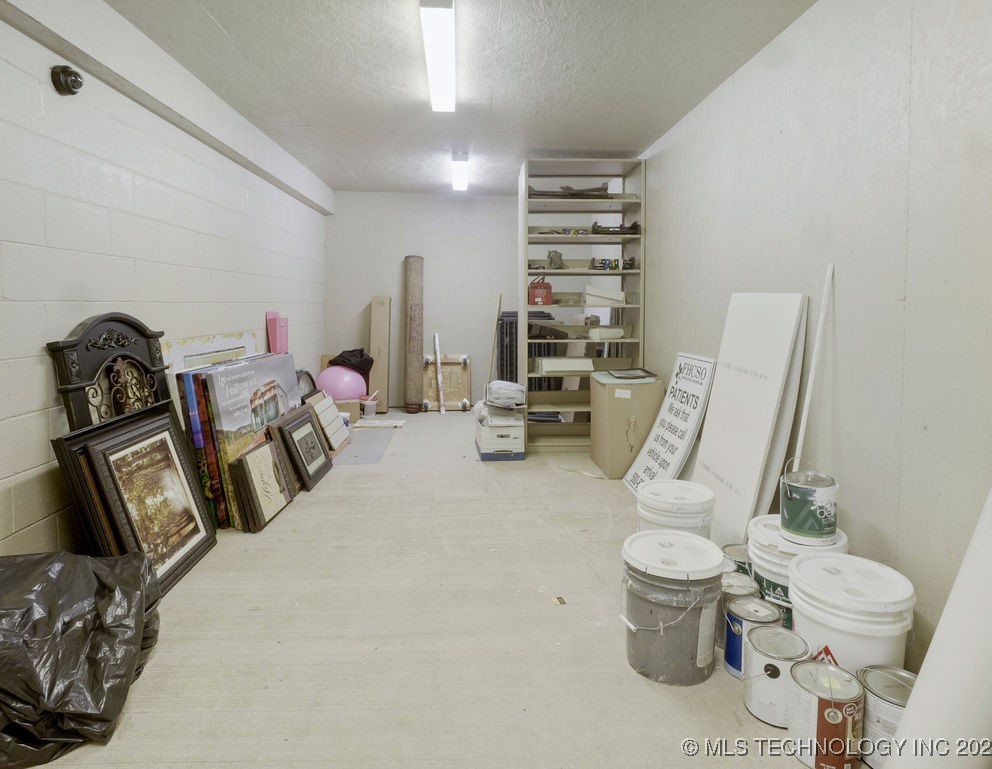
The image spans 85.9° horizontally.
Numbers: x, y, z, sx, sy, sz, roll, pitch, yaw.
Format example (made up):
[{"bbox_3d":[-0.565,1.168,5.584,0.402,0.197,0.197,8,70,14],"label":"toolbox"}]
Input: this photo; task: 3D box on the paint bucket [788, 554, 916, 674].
[{"bbox_3d":[1.040,0.740,1.570,0.310,0.360,0.310,0,6,0],"label":"paint bucket"}]

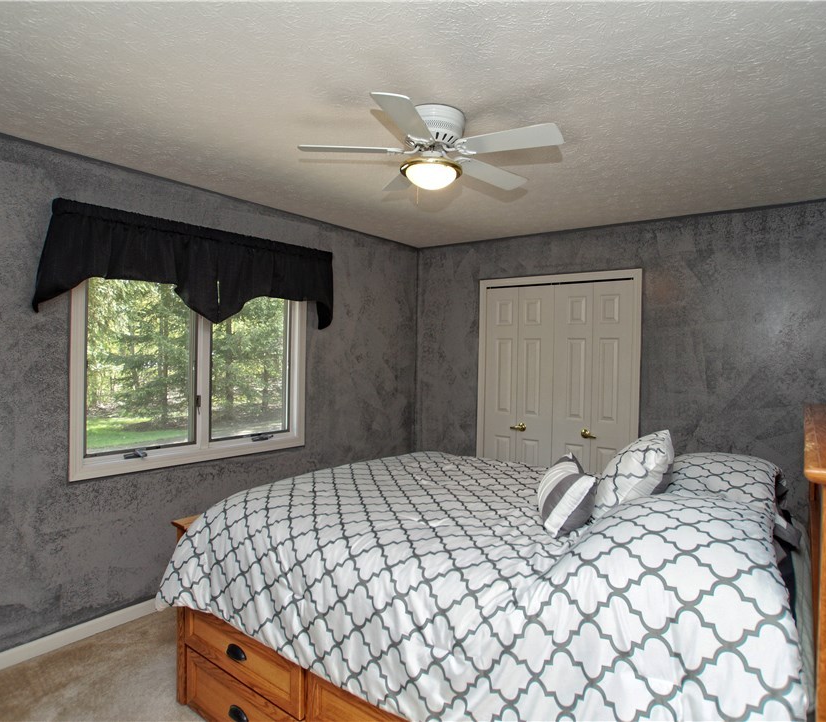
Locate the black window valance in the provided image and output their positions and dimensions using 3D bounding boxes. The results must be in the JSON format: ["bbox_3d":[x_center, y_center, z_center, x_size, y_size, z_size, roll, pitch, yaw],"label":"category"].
[{"bbox_3d":[-1.167,-0.482,2.861,0.120,0.540,1.690,1,1,42],"label":"black window valance"}]

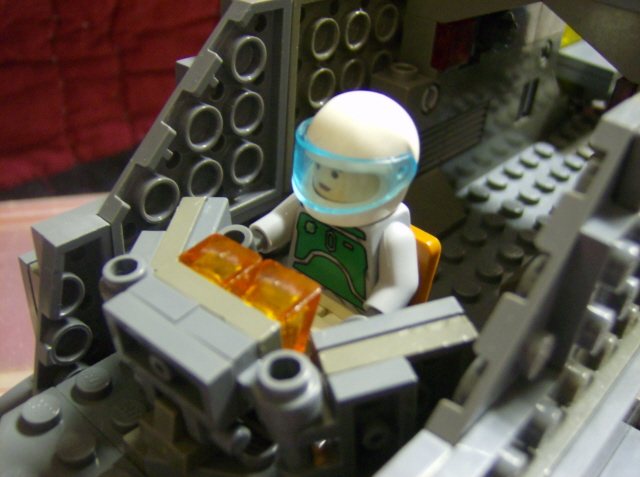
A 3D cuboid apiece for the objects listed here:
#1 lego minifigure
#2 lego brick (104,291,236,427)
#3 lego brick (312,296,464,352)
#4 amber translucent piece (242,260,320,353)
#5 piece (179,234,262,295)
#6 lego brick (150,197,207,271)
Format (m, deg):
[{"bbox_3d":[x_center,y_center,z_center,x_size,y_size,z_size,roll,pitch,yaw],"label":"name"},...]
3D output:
[{"bbox_3d":[0.003,-0.001,0.084,0.021,0.034,0.022,-32,46,-31],"label":"lego minifigure"},{"bbox_3d":[-0.015,0.012,0.067,0.016,0.008,0.003,26,47,32],"label":"lego brick"},{"bbox_3d":[0.007,0.012,0.072,0.016,0.008,0.003,-12,39,-11],"label":"lego brick"},{"bbox_3d":[-0.005,0.008,0.072,0.008,0.008,0.006,26,47,32],"label":"amber translucent piece"},{"bbox_3d":[-0.011,0.005,0.076,0.008,0.008,0.006,26,47,32],"label":"piece"},{"bbox_3d":[-0.018,0.002,0.087,0.003,0.008,0.016,2,39,7],"label":"lego brick"}]

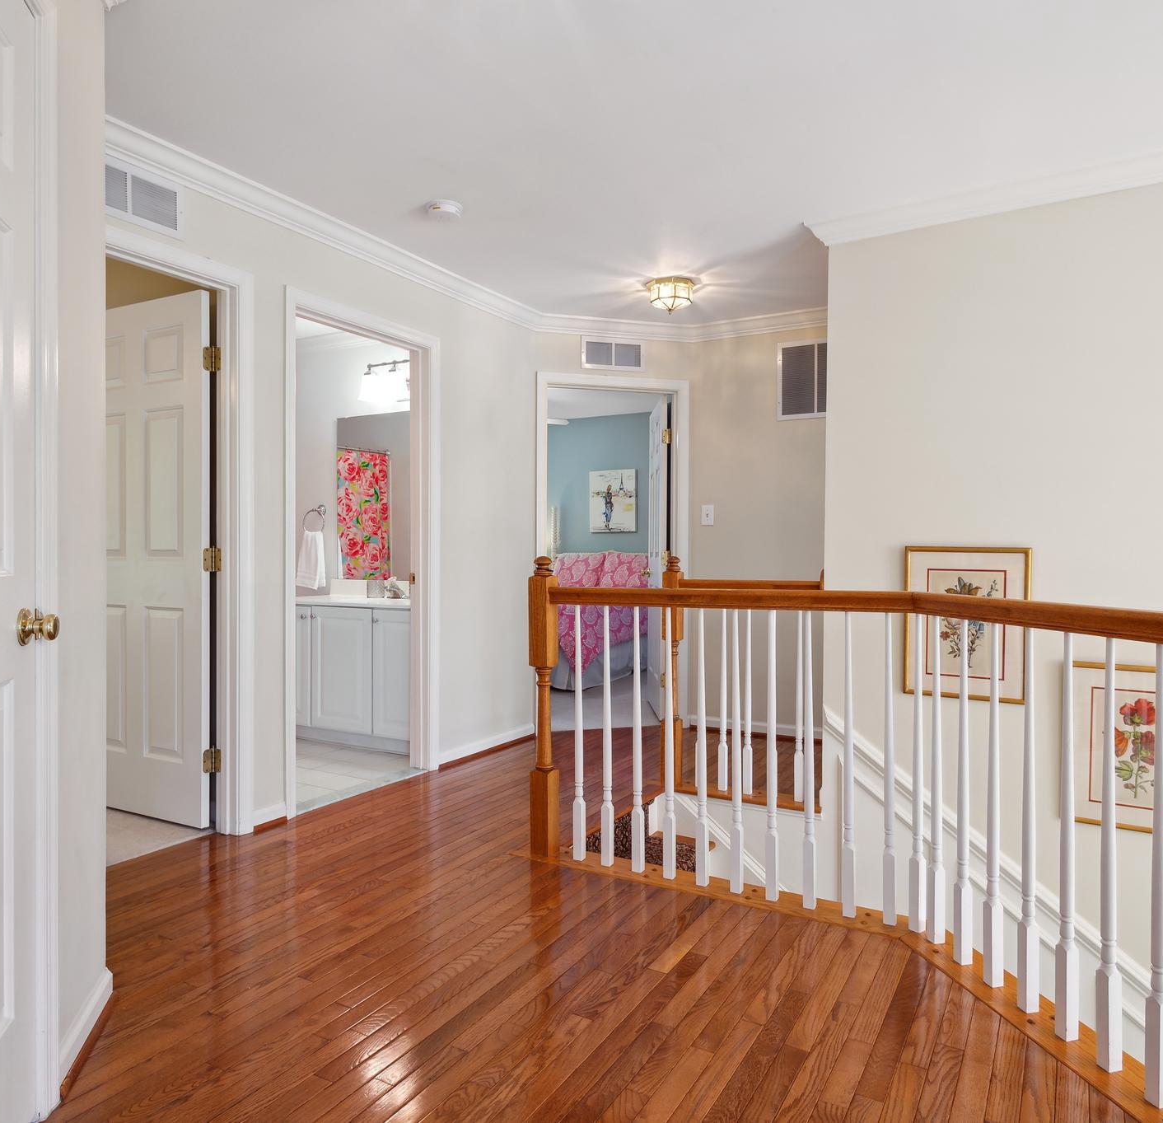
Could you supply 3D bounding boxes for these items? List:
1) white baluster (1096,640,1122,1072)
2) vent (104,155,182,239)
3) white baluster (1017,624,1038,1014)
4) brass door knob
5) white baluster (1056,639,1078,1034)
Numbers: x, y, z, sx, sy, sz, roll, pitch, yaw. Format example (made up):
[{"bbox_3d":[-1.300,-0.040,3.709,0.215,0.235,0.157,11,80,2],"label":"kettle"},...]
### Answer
[{"bbox_3d":[1.065,0.586,1.793,0.032,0.868,0.032,0,0,-13],"label":"white baluster"},{"bbox_3d":[-1.476,-1.200,2.913,0.020,0.196,0.400,0,0,29],"label":"vent"},{"bbox_3d":[1.019,0.586,2.026,0.032,0.868,0.032,0,0,-13],"label":"white baluster"},{"bbox_3d":[-0.947,0.115,1.558,0.059,0.064,0.063,0,0,-15],"label":"brass door knob"},{"bbox_3d":[1.052,0.590,1.921,0.033,0.874,0.033,0,0,-14],"label":"white baluster"}]

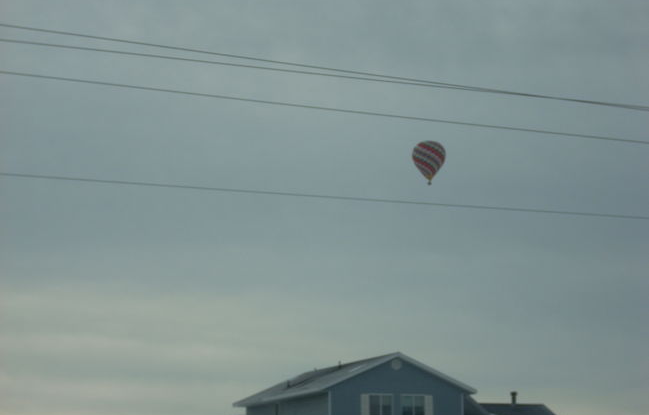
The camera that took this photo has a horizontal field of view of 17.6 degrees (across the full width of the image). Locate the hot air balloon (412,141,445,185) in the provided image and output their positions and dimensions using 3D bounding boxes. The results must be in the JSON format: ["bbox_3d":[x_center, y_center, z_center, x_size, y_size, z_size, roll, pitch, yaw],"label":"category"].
[{"bbox_3d":[51.946,-21.887,1040.000,16.490,22.185,16.490,0,-7,0],"label":"hot air balloon"}]

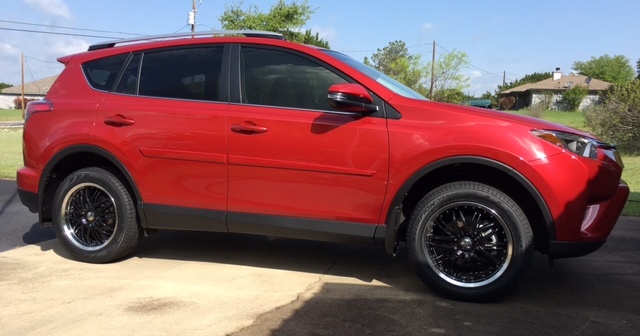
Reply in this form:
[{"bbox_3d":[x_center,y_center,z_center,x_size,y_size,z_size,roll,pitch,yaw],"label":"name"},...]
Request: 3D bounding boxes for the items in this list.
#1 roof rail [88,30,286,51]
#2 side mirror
[{"bbox_3d":[-0.993,-0.921,3.862,1.630,0.110,0.070,2,6,17],"label":"roof rail"},{"bbox_3d":[0.201,-0.418,3.204,0.230,0.180,0.240,2,6,17],"label":"side mirror"}]

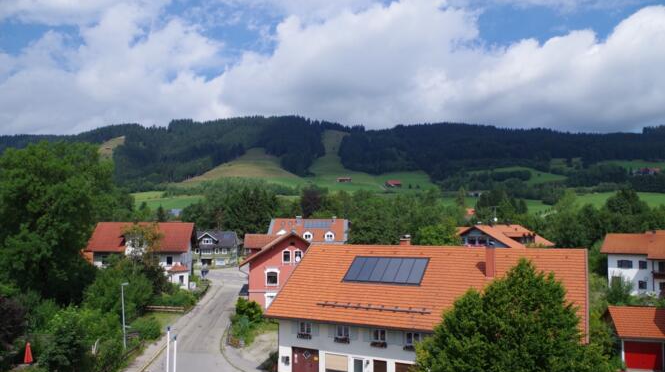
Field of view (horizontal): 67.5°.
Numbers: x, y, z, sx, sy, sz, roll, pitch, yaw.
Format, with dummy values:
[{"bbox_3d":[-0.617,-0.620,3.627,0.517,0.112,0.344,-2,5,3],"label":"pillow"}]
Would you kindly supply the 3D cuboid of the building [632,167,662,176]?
[{"bbox_3d":[354.502,-15.530,560.000,30.000,11.000,16.000,1,-5,-5],"label":"building"}]

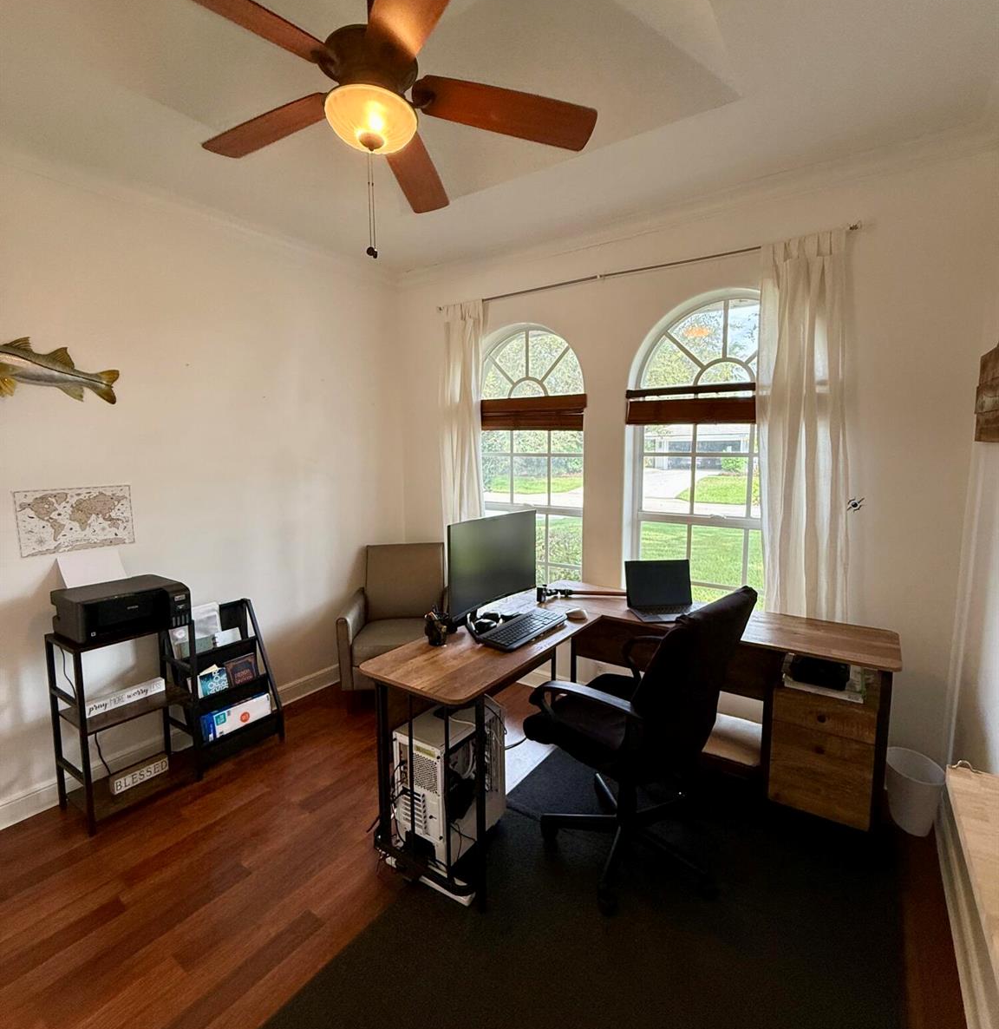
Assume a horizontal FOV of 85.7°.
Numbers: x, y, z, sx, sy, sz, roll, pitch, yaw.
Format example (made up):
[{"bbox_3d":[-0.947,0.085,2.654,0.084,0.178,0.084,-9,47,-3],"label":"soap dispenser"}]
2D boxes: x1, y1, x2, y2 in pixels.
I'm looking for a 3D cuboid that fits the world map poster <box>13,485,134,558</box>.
[{"bbox_3d":[-1.753,0.020,2.251,0.010,0.261,0.399,5,8,34],"label":"world map poster"}]

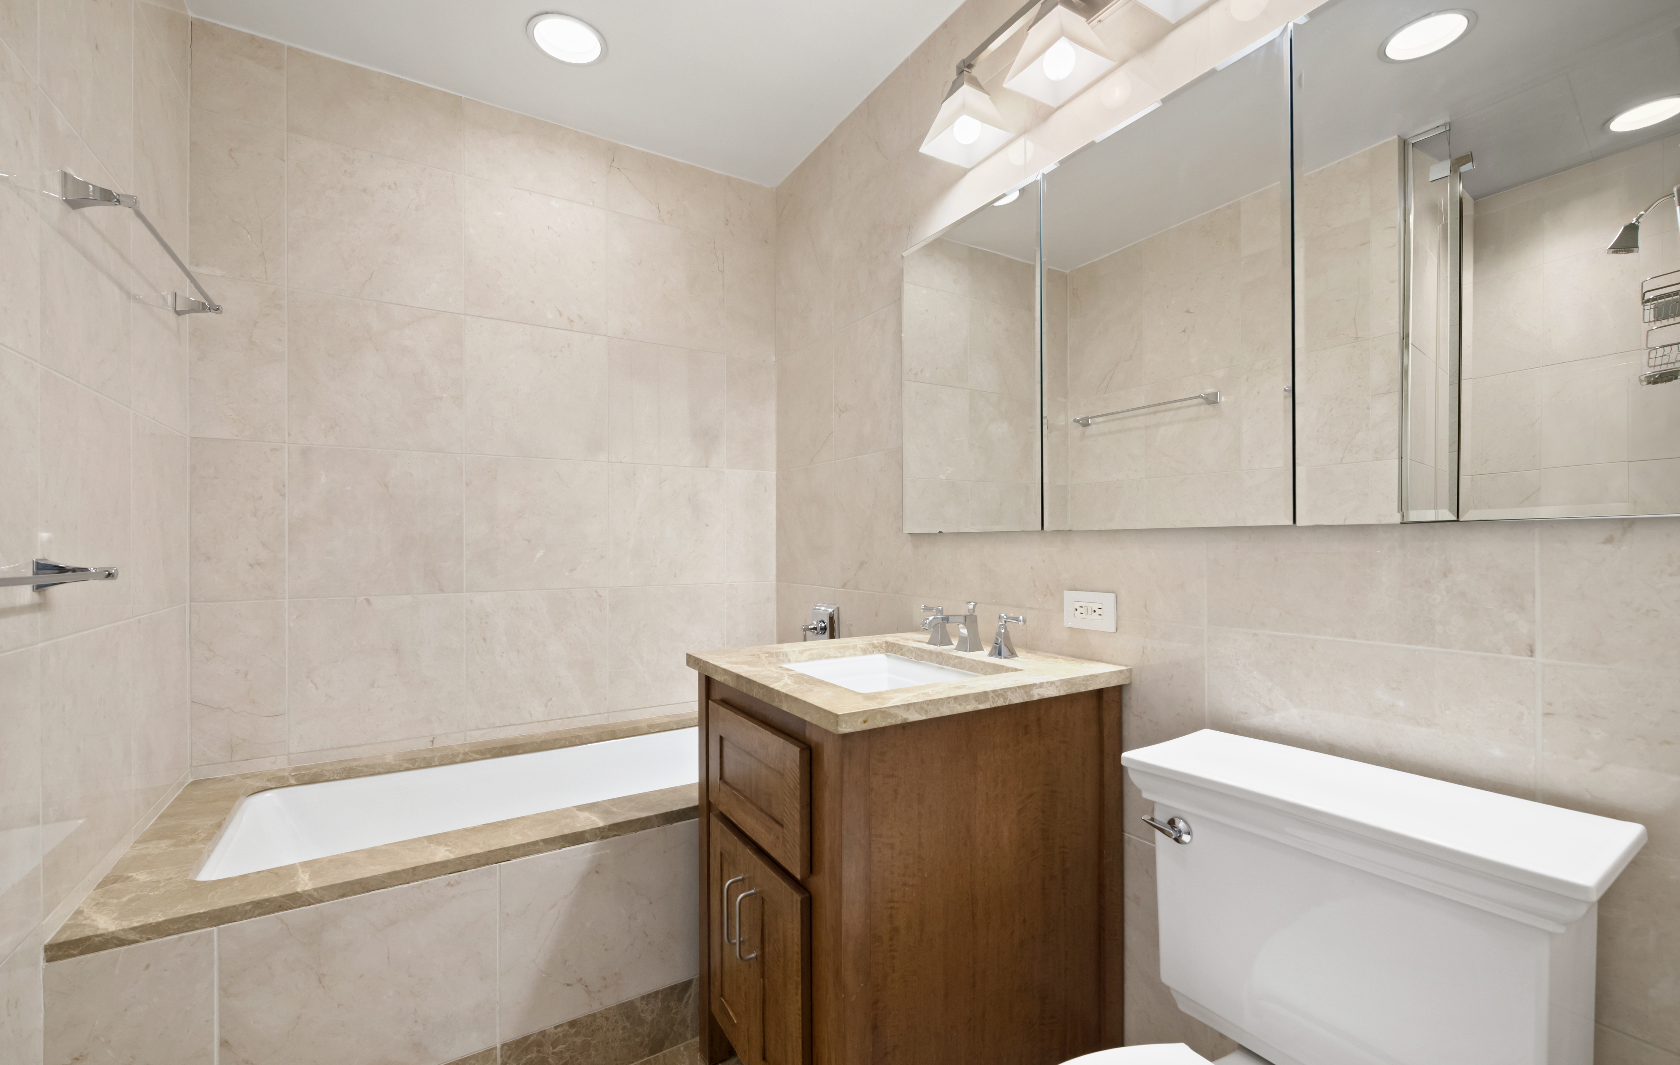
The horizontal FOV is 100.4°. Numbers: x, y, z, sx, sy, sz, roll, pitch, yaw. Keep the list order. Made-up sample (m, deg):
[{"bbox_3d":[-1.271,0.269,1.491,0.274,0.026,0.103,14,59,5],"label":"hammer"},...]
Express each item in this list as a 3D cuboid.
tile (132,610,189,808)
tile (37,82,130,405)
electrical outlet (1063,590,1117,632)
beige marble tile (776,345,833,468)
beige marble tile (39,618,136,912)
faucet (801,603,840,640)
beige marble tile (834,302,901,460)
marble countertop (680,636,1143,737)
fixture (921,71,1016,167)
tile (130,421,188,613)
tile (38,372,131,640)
[{"bbox_3d":[-1.498,0.375,1.541,0.012,0.405,0.410,0,-1,-32],"label":"tile"},{"bbox_3d":[-1.277,-0.442,1.190,0.012,0.405,0.405,0,-1,-32],"label":"tile"},{"bbox_3d":[0.498,0.158,1.403,0.008,0.073,0.121,0,-1,-32],"label":"electrical outlet"},{"bbox_3d":[-0.123,-0.434,2.417,0.012,0.405,0.405,0,-1,-32],"label":"beige marble tile"},{"bbox_3d":[-1.275,0.370,1.182,0.014,0.401,0.401,0,-1,-32],"label":"beige marble tile"},{"bbox_3d":[-0.084,0.307,2.219,0.104,0.146,0.151,0,-1,-32],"label":"faucet"},{"bbox_3d":[0.092,-0.439,2.072,0.012,0.405,0.405,0,-1,-32],"label":"beige marble tile"},{"bbox_3d":[0.109,0.276,1.422,0.646,0.030,0.630,0,-1,-32],"label":"marble countertop"},{"bbox_3d":[0.285,-0.961,1.573,0.153,0.178,0.158,0,-1,-32],"label":"fixture"},{"bbox_3d":[-1.492,-0.032,1.532,0.014,0.401,0.407,0,-1,-32],"label":"tile"},{"bbox_3d":[-1.277,-0.037,1.186,0.014,0.401,0.401,0,-1,-32],"label":"tile"}]

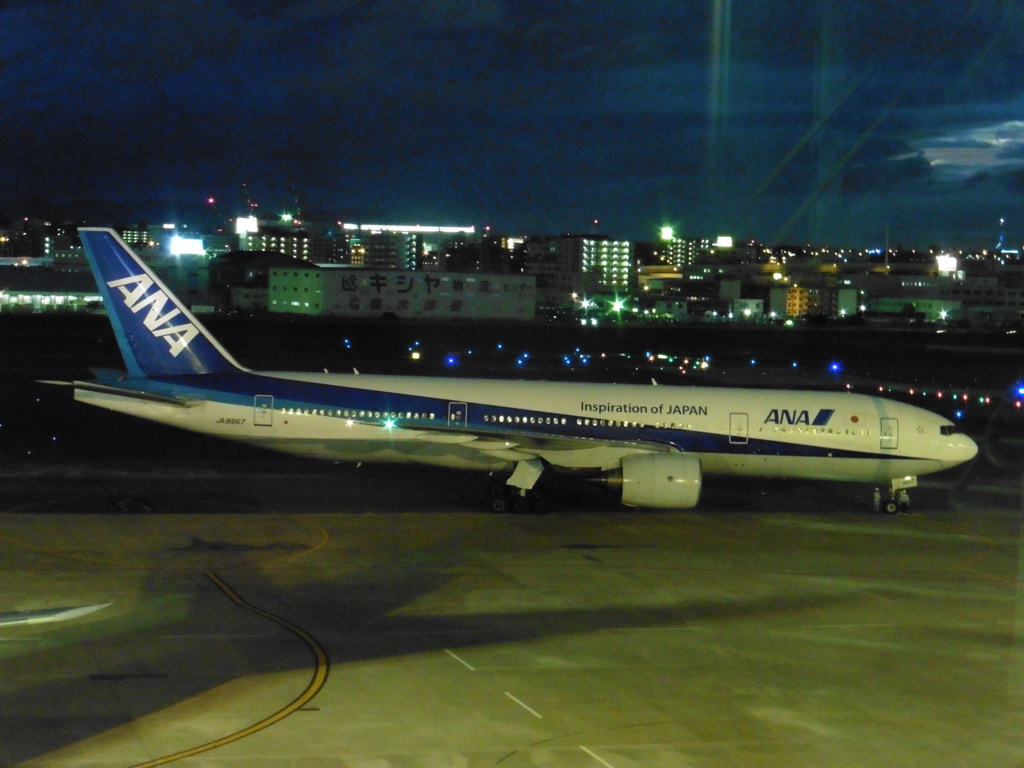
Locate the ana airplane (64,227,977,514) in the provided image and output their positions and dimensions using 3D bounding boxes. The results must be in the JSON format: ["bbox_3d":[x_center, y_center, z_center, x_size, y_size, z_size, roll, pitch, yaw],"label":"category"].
[{"bbox_3d":[0.740,-0.760,162.440,63.700,18.500,60.900,1,3,-1],"label":"ana airplane"}]

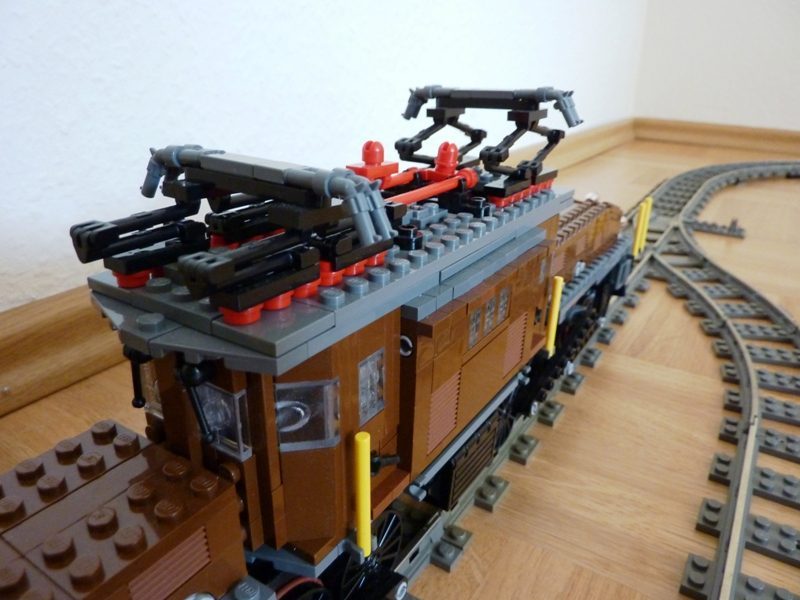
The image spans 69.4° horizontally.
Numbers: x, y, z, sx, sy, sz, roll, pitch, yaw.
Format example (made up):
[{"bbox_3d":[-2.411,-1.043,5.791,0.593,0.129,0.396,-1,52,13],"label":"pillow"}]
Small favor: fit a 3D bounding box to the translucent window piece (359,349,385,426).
[{"bbox_3d":[-0.007,0.020,0.129,0.003,0.016,0.010,16,27,30],"label":"translucent window piece"}]

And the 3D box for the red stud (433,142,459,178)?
[{"bbox_3d":[0.016,-0.048,0.193,0.007,0.011,0.007,16,27,30],"label":"red stud"}]

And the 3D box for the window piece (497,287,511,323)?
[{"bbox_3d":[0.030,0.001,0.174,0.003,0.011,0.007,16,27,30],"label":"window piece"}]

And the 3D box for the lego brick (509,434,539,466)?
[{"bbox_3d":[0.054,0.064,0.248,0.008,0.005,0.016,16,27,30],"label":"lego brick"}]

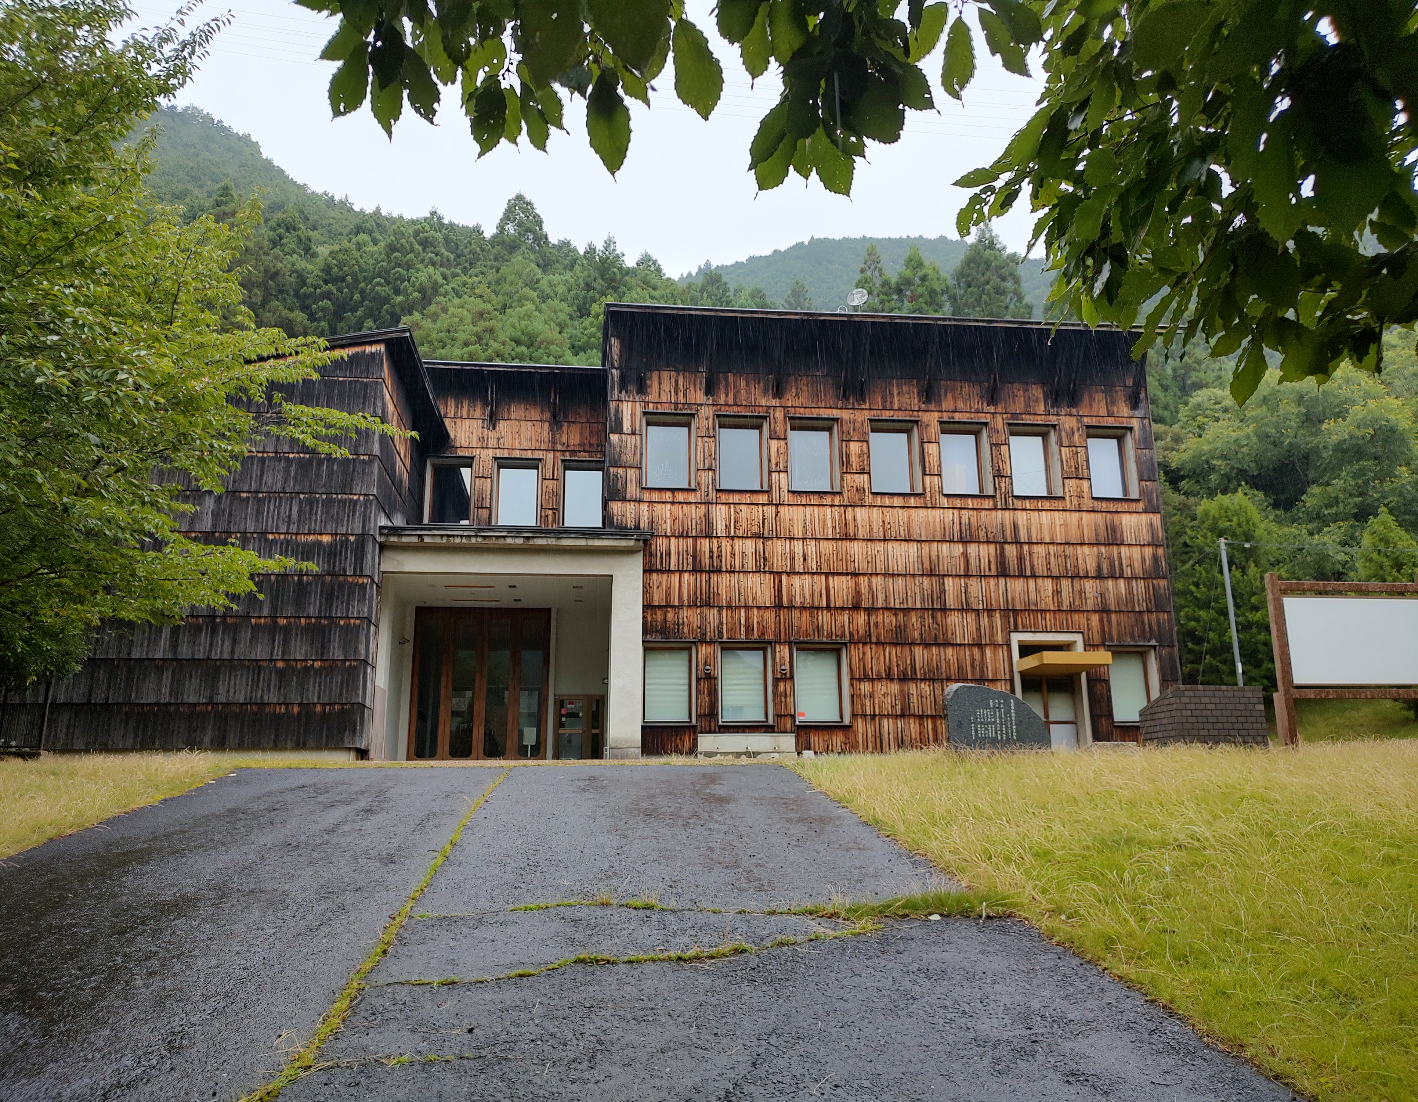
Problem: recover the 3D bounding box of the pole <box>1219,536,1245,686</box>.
[{"bbox_3d":[13.580,2.317,26.251,0.150,5.471,0.150,1,-13,-6],"label":"pole"}]

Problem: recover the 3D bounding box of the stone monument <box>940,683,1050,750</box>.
[{"bbox_3d":[4.248,2.515,15.184,1.565,1.031,0.350,1,-13,-6],"label":"stone monument"}]

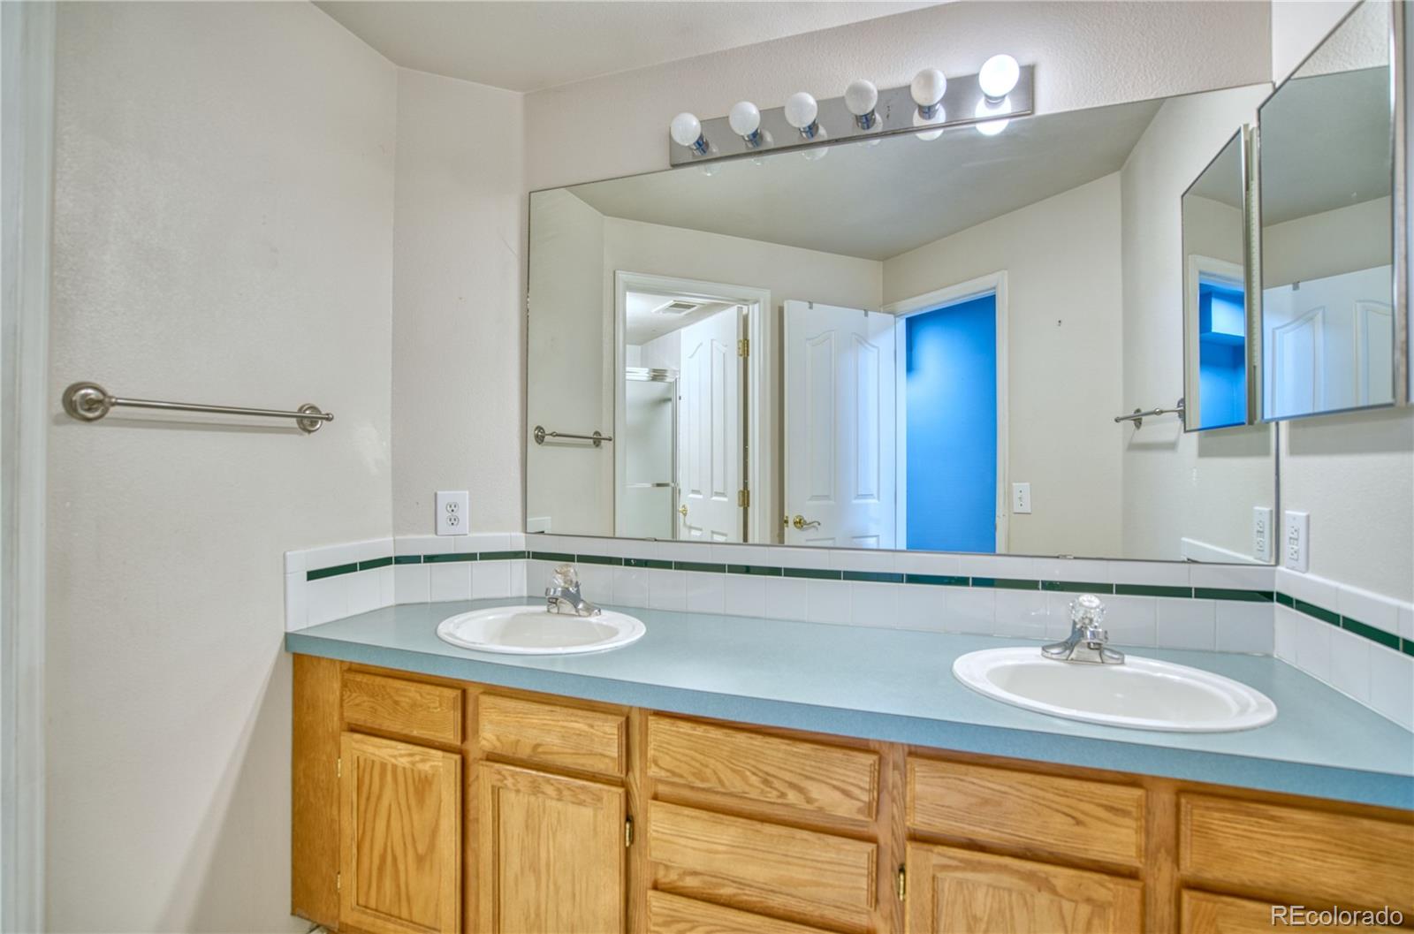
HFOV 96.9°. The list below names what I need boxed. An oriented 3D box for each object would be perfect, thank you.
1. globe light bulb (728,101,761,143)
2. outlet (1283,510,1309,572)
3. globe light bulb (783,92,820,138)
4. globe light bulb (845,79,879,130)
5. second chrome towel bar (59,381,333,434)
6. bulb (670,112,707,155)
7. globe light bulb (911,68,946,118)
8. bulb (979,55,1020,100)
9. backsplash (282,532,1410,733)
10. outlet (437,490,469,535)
[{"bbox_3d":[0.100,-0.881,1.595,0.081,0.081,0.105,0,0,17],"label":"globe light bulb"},{"bbox_3d":[1.194,0.150,1.270,0.008,0.119,0.075,0,0,19],"label":"outlet"},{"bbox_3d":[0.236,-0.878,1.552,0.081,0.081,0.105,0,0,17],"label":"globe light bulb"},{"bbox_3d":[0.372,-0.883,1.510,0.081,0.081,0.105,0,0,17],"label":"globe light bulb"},{"bbox_3d":[-1.003,-0.116,1.316,0.074,0.072,0.515,0,0,17],"label":"second chrome towel bar"},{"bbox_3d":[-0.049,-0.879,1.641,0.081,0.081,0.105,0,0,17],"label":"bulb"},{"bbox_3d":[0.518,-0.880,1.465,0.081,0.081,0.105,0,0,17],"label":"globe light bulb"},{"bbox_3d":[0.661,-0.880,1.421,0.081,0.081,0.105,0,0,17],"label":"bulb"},{"bbox_3d":[0.111,0.306,1.408,2.178,0.195,0.560,0,0,17],"label":"backsplash"},{"bbox_3d":[-0.744,0.136,1.836,0.086,0.127,0.008,0,0,-17],"label":"outlet"}]

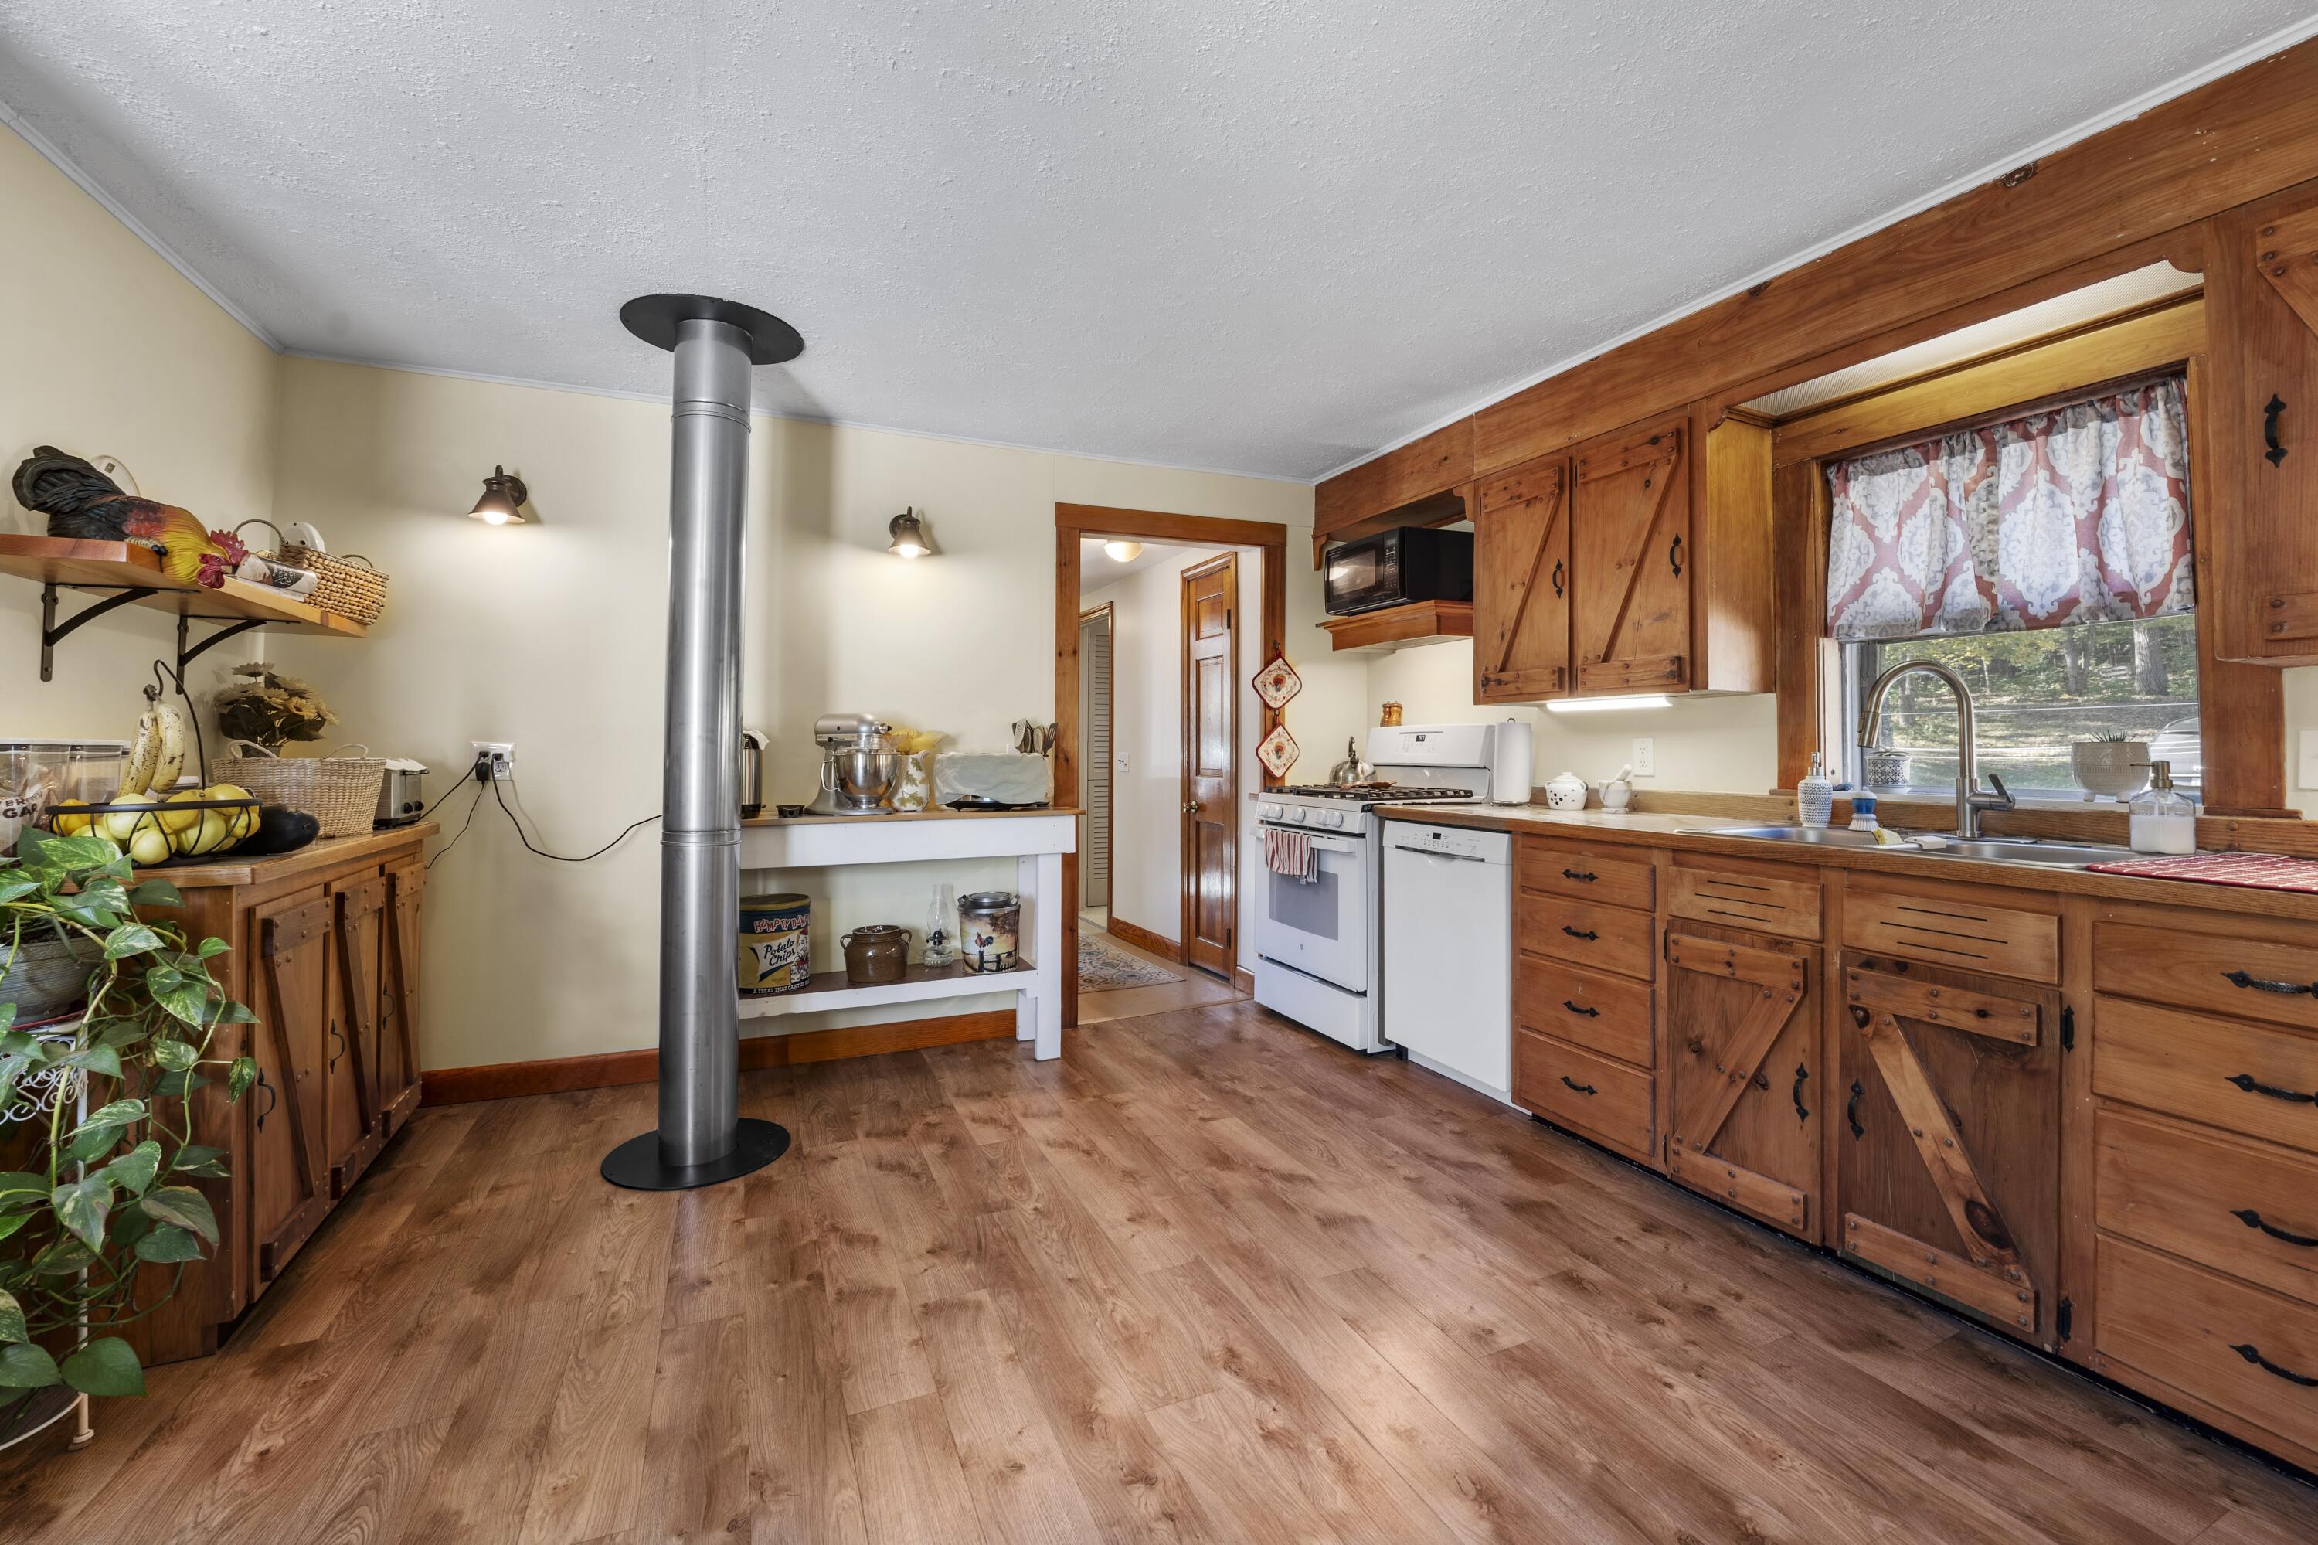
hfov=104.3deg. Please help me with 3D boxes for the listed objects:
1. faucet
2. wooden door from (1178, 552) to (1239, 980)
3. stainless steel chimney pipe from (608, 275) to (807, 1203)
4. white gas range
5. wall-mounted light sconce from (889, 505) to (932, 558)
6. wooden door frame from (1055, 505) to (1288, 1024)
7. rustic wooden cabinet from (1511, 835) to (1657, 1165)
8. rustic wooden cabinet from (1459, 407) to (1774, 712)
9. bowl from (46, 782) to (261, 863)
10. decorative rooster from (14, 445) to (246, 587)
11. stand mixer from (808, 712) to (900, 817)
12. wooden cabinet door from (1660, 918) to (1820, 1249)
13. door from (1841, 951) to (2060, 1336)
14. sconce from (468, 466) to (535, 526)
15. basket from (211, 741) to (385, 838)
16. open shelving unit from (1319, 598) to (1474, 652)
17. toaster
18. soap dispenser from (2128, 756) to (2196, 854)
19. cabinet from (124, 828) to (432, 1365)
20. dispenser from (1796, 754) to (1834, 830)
[{"bbox_3d":[1.809,-0.054,2.077,0.275,0.410,0.115,0,1,3],"label":"faucet"},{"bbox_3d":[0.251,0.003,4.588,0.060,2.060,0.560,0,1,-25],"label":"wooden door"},{"bbox_3d":[-1.247,-0.074,2.480,0.460,2.250,0.460,0,1,-25],"label":"stainless steel chimney pipe"},{"bbox_3d":[0.868,0.426,3.711,0.690,1.200,0.760,-1,2,-25],"label":"white gas range"},{"bbox_3d":[-0.904,-0.868,3.250,0.150,0.175,0.210,0,1,-25],"label":"wall-mounted light sconce"},{"bbox_3d":[0.065,-0.038,3.910,1.084,2.117,0.140,-1,2,-22],"label":"wooden door frame"},{"bbox_3d":[1.439,0.600,2.644,0.600,0.840,0.480,0,1,-25],"label":"rustic wooden cabinet"},{"bbox_3d":[1.454,-0.634,2.900,0.310,0.790,0.860,-1,2,-25],"label":"rustic wooden cabinet"},{"bbox_3d":[-1.866,0.106,1.685,0.270,0.120,0.270,0,1,-25],"label":"bowl"},{"bbox_3d":[-1.942,-0.476,1.704,0.305,0.225,0.150,-1,2,-28],"label":"decorative rooster"},{"bbox_3d":[-1.056,-0.025,3.092,0.355,0.353,0.230,0,1,3],"label":"stand mixer"},{"bbox_3d":[1.363,0.699,2.120,0.038,0.653,0.358,-1,2,-24],"label":"wooden cabinet door"},{"bbox_3d":[1.527,0.707,1.761,0.038,0.651,0.356,-1,2,-24],"label":"door"},{"bbox_3d":[-2.073,-0.872,2.851,0.140,0.170,0.200,-1,2,-22],"label":"sconce"},{"bbox_3d":[-2.292,0.043,2.409,0.325,0.240,0.190,0,1,8],"label":"basket"},{"bbox_3d":[1.022,-0.600,3.828,0.300,0.130,0.790,-1,2,-25],"label":"open shelving unit"},{"bbox_3d":[-2.383,0.063,2.665,0.270,0.190,0.270,-1,2,-25],"label":"toaster"},{"bbox_3d":[2.022,0.069,1.817,0.078,0.190,0.082,-1,2,-35],"label":"soap dispenser"},{"bbox_3d":[-2.128,0.602,2.143,0.420,0.890,1.330,0,1,-27],"label":"cabinet"},{"bbox_3d":[1.753,0.049,2.407,0.074,0.200,0.076,1,1,44],"label":"dispenser"}]

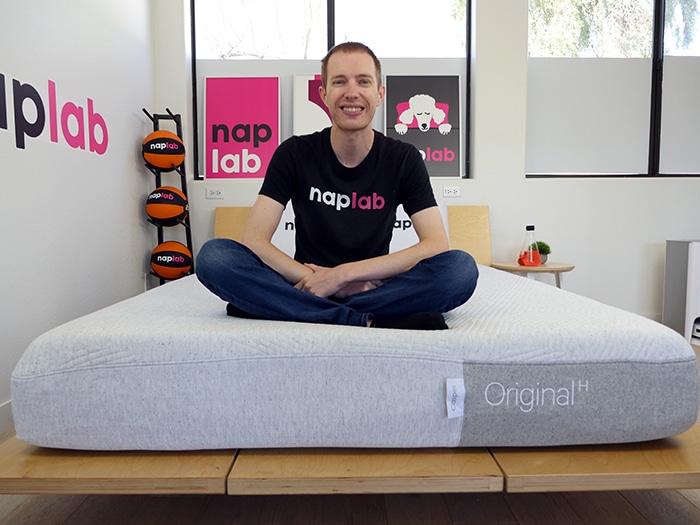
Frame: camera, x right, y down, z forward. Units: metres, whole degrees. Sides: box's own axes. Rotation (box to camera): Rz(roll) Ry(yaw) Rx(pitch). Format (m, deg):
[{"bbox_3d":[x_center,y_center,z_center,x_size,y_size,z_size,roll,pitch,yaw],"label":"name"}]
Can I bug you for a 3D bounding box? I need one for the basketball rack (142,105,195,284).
[{"bbox_3d":[-1.055,-0.185,2.895,0.280,1.420,0.330,0,5,-1],"label":"basketball rack"}]

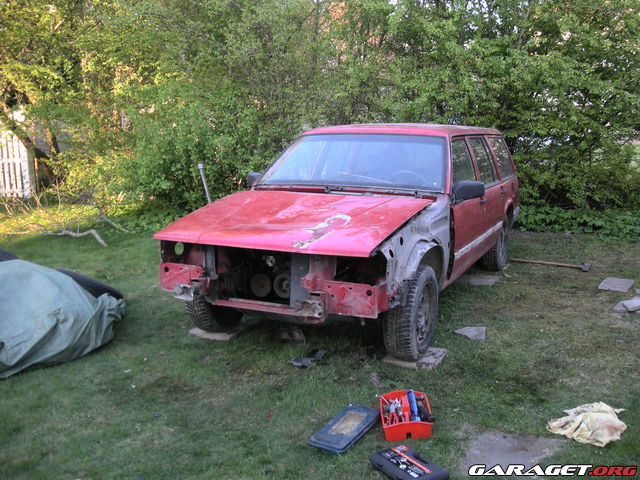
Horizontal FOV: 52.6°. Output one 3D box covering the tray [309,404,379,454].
[{"bbox_3d":[0.130,0.940,3.200,0.190,0.050,0.470,4,11,25],"label":"tray"}]

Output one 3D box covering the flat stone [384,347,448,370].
[{"bbox_3d":[0.628,0.769,4.221,0.345,0.045,0.365,4,10,24],"label":"flat stone"}]

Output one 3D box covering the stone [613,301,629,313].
[{"bbox_3d":[2.556,0.582,5.281,0.250,0.040,0.320,6,11,33],"label":"stone"}]

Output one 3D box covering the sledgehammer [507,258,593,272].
[{"bbox_3d":[2.510,0.249,7.116,0.890,0.065,0.140,6,11,33],"label":"sledgehammer"}]

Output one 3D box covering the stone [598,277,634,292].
[{"bbox_3d":[2.806,0.437,6.116,0.250,0.040,0.520,5,11,32],"label":"stone"}]

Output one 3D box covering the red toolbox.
[{"bbox_3d":[0.433,0.895,3.267,0.230,0.115,0.340,-1,10,0],"label":"red toolbox"}]

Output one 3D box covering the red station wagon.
[{"bbox_3d":[0.576,-0.255,5.737,1.780,1.480,4.600,4,11,25],"label":"red station wagon"}]

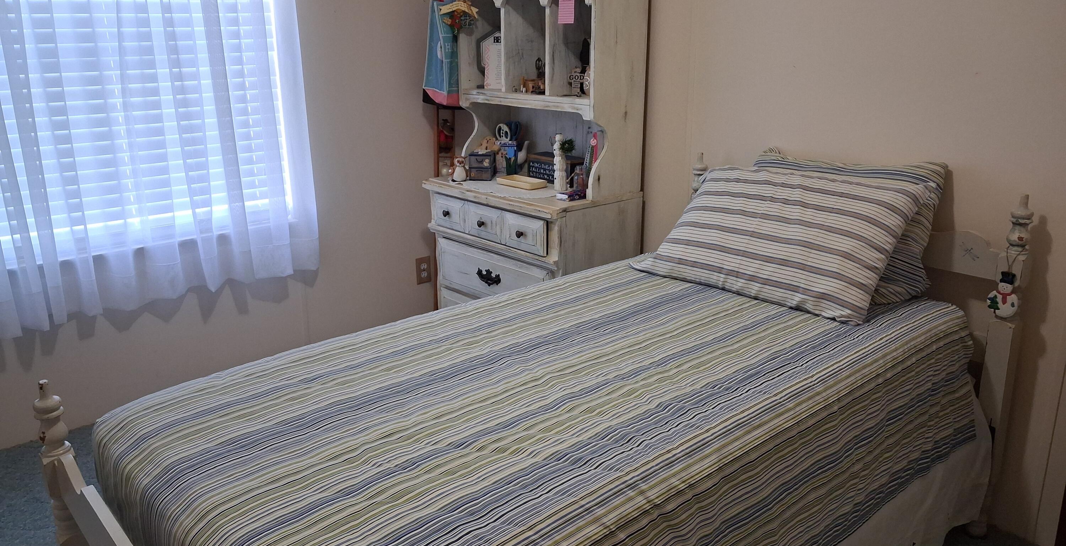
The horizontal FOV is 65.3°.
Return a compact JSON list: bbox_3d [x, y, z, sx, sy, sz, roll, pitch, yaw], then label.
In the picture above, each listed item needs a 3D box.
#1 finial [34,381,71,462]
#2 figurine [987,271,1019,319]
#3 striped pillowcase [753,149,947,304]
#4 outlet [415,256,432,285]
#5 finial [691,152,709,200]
[{"bbox_3d":[-0.943,0.283,1.623,0.060,0.156,0.060,-14,21,-38],"label":"finial"},{"bbox_3d":[1.176,0.054,2.072,0.017,0.119,0.073,-14,21,-38],"label":"figurine"},{"bbox_3d":[0.837,-0.156,2.394,0.160,0.390,0.630,12,4,-43],"label":"striped pillowcase"},{"bbox_3d":[-0.496,-0.010,3.807,0.078,0.123,0.008,-14,21,-38],"label":"outlet"},{"bbox_3d":[0.558,-0.324,2.787,0.060,0.156,0.060,0,16,0],"label":"finial"}]

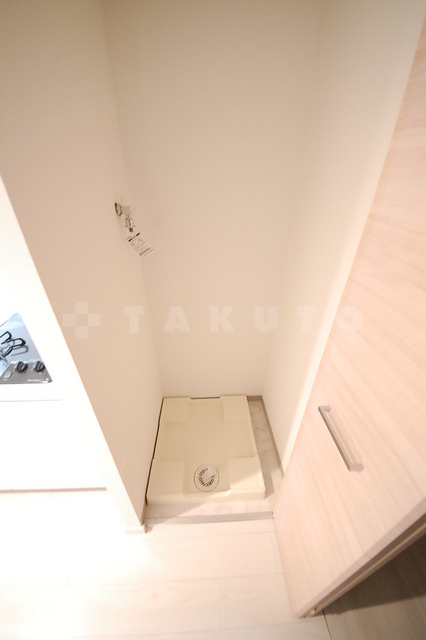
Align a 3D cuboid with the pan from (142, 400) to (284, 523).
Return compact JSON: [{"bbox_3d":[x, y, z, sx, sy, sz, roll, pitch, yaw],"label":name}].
[{"bbox_3d":[-0.044,0.803,1.430,0.645,0.088,0.645,-1,29,-2],"label":"pan"}]

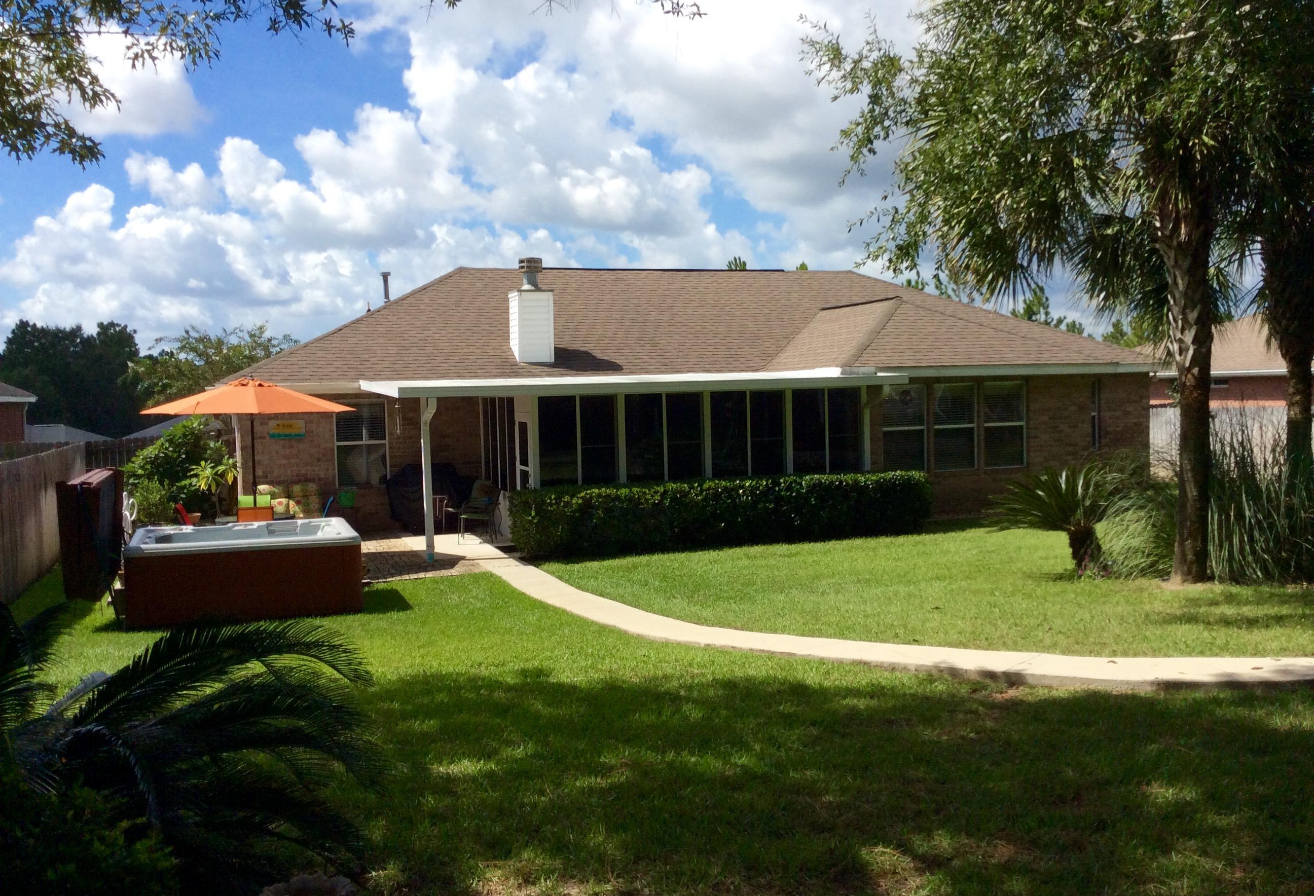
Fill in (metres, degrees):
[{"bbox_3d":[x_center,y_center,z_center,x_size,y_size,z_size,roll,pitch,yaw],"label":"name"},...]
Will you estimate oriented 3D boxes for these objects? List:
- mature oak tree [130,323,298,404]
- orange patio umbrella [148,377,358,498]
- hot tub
[{"bbox_3d":[-12.962,-1.347,36.107,5.500,4.717,5.400,-2,3,-19],"label":"mature oak tree"},{"bbox_3d":[-5.345,0.352,16.057,2.640,2.588,2.640,-2,3,-19],"label":"orange patio umbrella"},{"bbox_3d":[-4.625,1.329,13.633,2.310,0.870,2.300,-2,3,-19],"label":"hot tub"}]

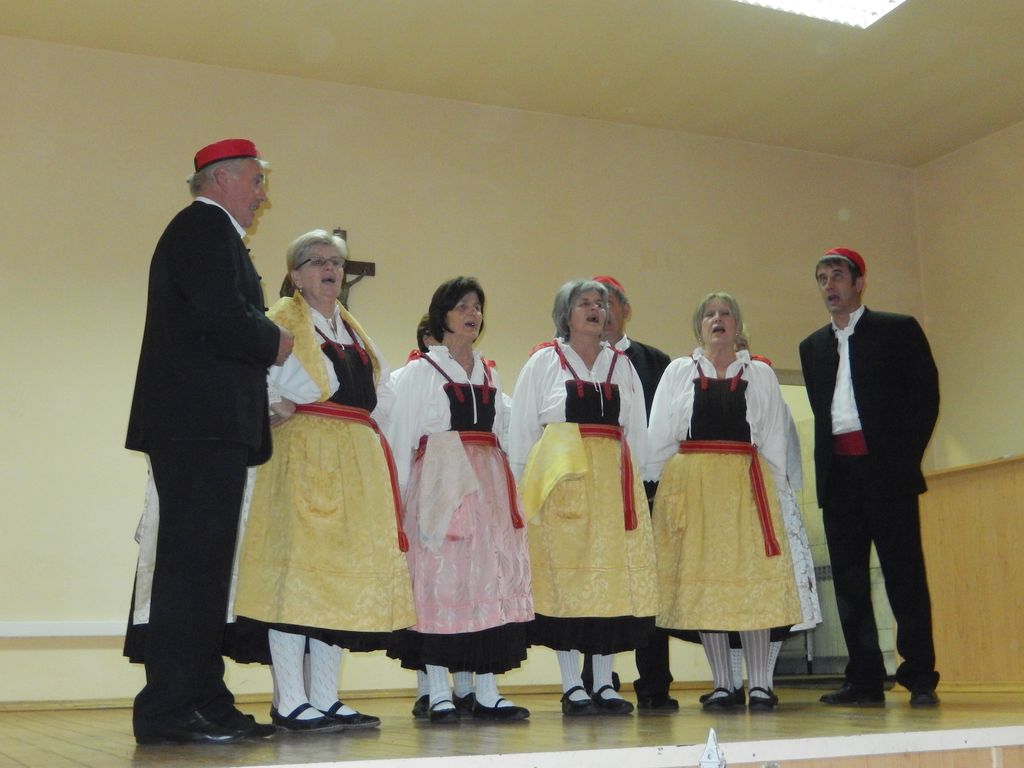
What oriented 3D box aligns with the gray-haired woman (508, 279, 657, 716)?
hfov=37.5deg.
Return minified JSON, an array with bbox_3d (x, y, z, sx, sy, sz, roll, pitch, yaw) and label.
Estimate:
[{"bbox_3d":[0.266,0.404,5.718,0.540,1.645,0.440,3,-11,-24],"label":"gray-haired woman"}]

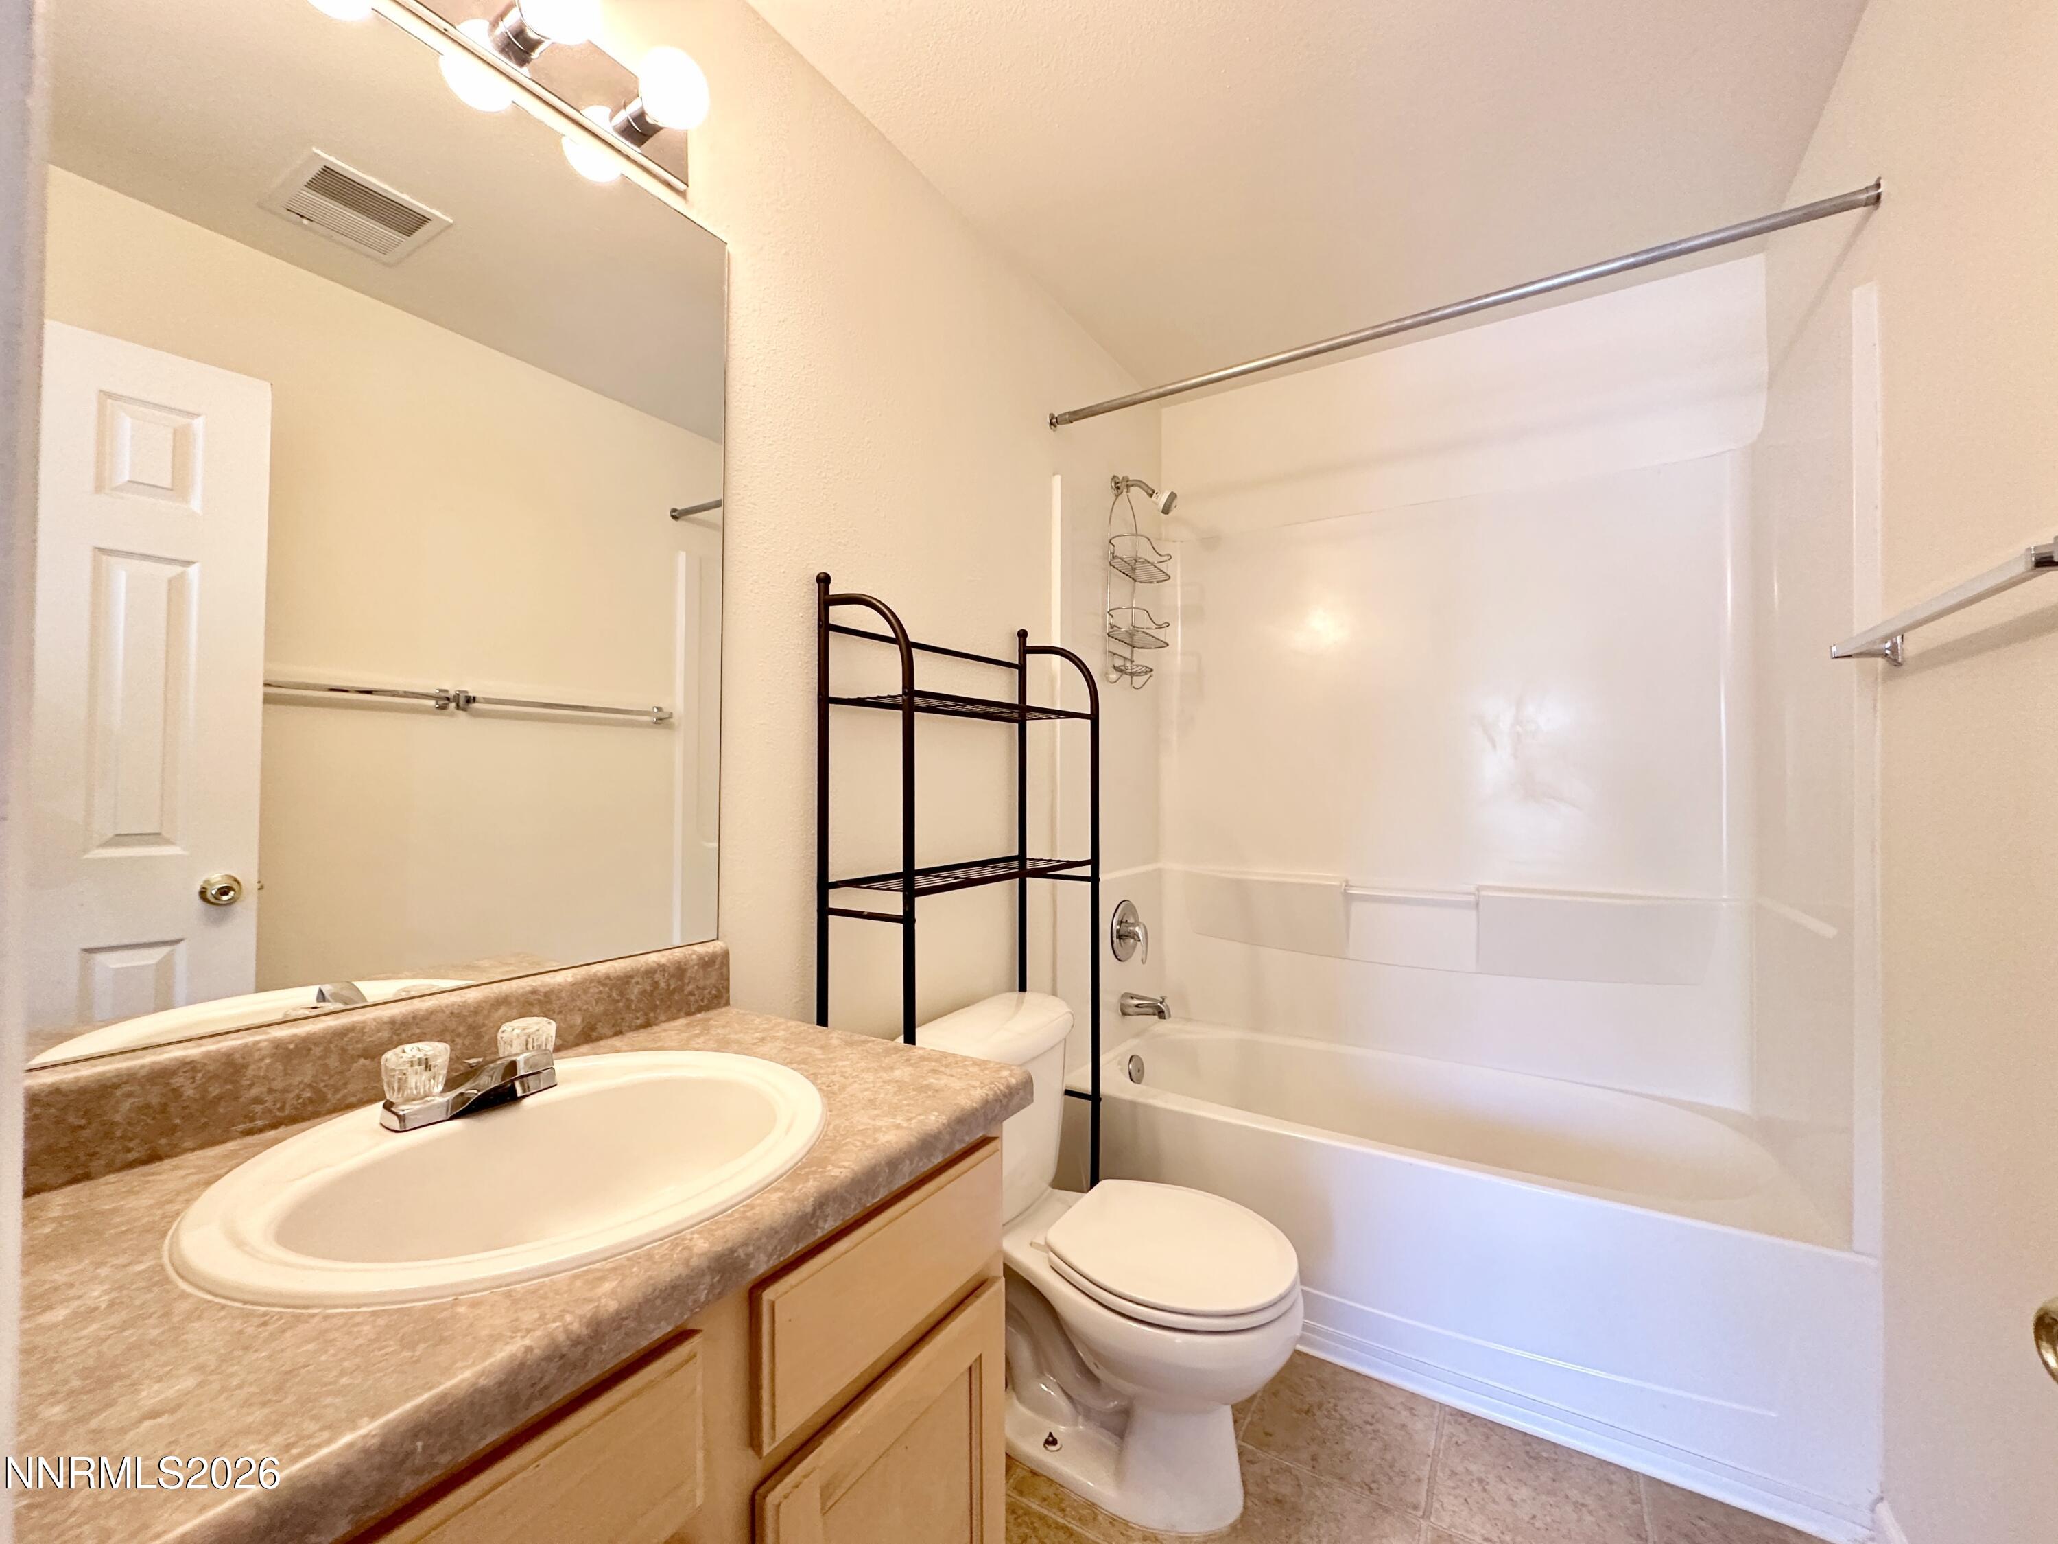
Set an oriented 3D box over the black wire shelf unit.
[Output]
[{"bbox_3d":[-0.101,0.435,1.585,0.210,1.540,0.636,0,-1,32],"label":"black wire shelf unit"}]

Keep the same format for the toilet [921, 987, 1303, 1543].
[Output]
[{"bbox_3d":[0.119,0.844,1.450,0.695,0.720,0.450,0,-1,32],"label":"toilet"}]

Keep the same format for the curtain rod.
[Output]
[{"bbox_3d":[0.693,-0.900,1.702,1.510,0.045,0.045,0,-1,32],"label":"curtain rod"}]

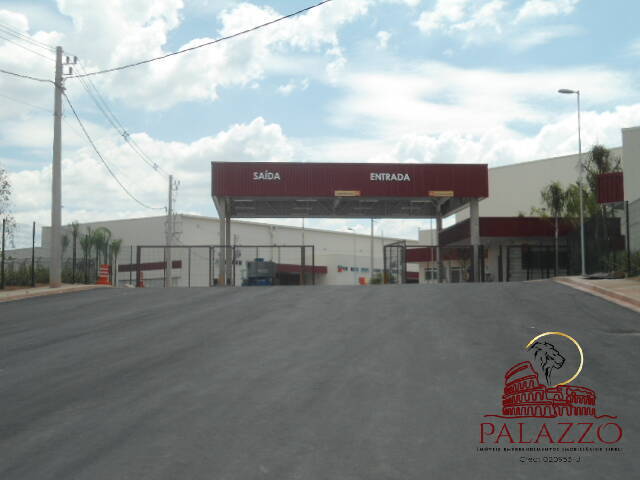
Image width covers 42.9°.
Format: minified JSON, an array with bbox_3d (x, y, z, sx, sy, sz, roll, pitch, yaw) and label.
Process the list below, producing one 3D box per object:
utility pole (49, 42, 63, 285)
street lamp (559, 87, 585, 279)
[{"bbox_3d":[-10.132,-2.861,31.401,0.430,9.350,0.430,0,-4,-4],"label":"utility pole"},{"bbox_3d":[10.177,-2.327,32.831,0.900,7.600,0.300,0,-4,-2],"label":"street lamp"}]

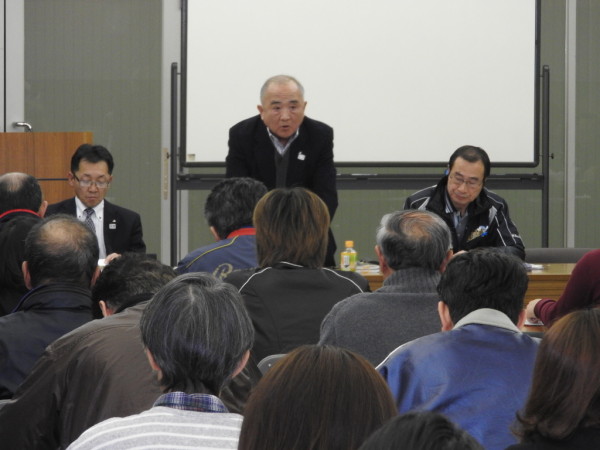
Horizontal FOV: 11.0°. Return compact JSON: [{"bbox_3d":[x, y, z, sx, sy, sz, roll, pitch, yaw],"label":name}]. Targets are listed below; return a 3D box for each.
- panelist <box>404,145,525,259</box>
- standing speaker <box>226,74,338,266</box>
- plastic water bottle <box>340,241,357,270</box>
[{"bbox_3d":[0.659,0.273,12.509,0.500,1.220,0.720,0,3,5],"label":"panelist"},{"bbox_3d":[-0.074,0.135,12.550,0.470,1.490,0.580,0,3,-1],"label":"standing speaker"},{"bbox_3d":[0.193,0.124,12.229,0.062,0.132,0.062,0,3,0],"label":"plastic water bottle"}]

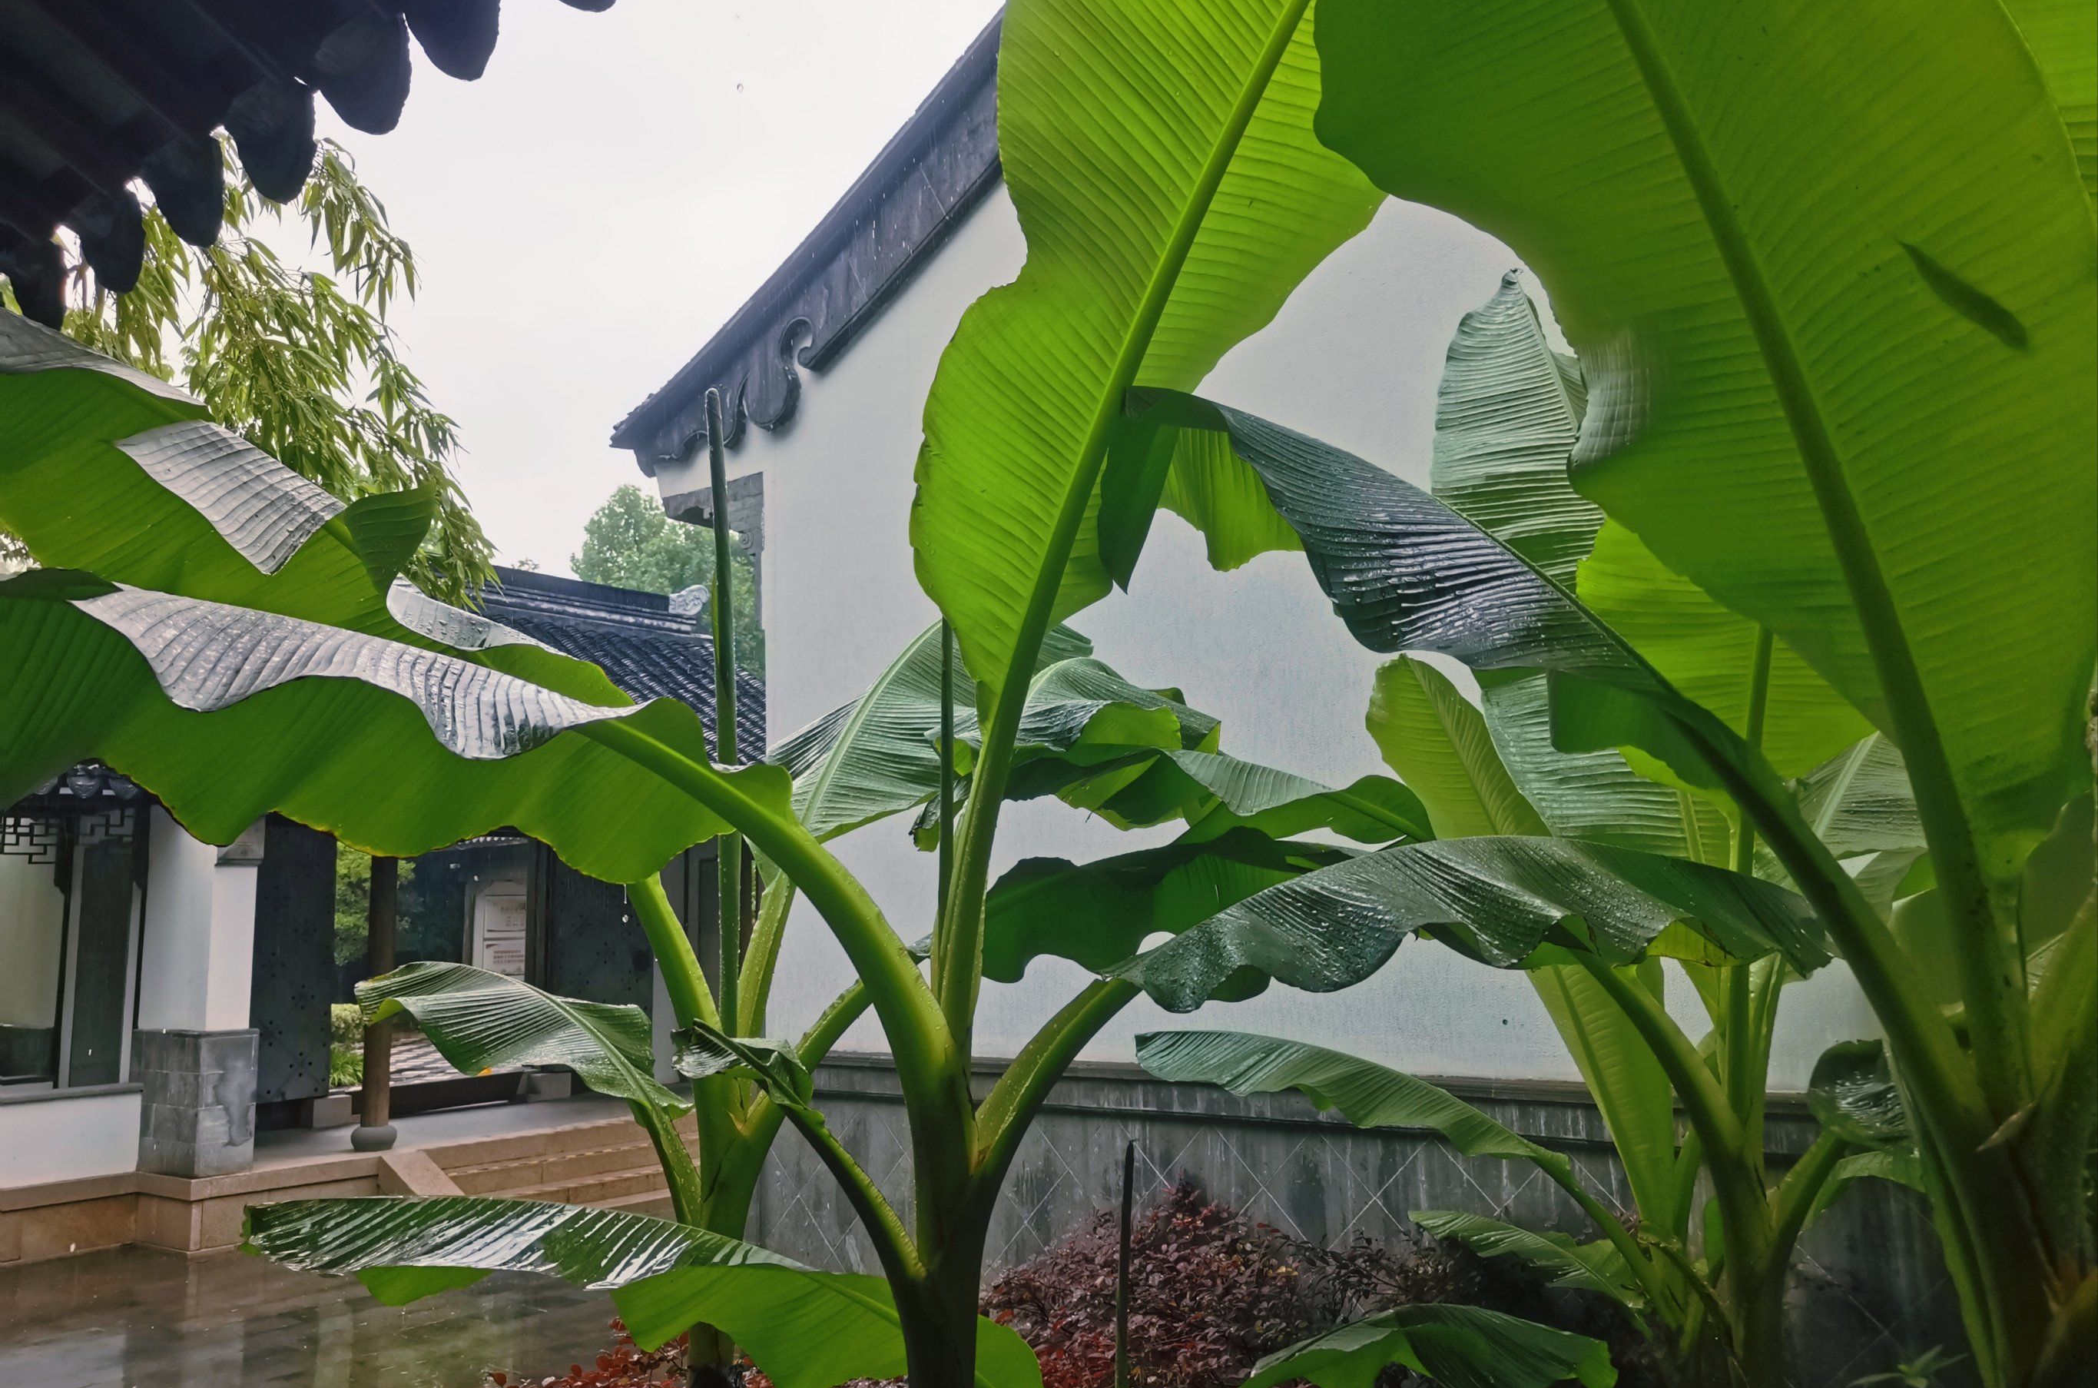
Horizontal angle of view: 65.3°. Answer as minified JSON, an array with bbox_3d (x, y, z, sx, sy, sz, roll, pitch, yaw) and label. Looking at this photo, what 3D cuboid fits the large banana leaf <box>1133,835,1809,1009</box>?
[{"bbox_3d":[0.787,0.420,3.050,1.270,0.300,0.420,-1,-8,-6],"label":"large banana leaf"}]

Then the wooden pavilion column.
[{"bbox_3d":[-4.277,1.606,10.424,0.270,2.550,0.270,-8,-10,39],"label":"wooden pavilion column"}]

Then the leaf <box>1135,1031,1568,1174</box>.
[{"bbox_3d":[0.721,0.975,3.900,1.000,0.320,0.300,-2,-8,5],"label":"leaf"}]

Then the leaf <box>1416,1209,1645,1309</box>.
[{"bbox_3d":[1.135,1.346,3.900,0.500,0.200,0.260,-1,-8,-6],"label":"leaf"}]

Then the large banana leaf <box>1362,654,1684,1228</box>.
[{"bbox_3d":[1.127,0.588,3.900,0.660,1.300,0.360,-2,-8,0],"label":"large banana leaf"}]

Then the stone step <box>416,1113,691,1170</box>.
[{"bbox_3d":[-3.109,2.924,10.778,0.320,0.140,2.300,-8,-10,39],"label":"stone step"}]

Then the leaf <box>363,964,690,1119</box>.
[{"bbox_3d":[-1.417,0.932,4.400,0.830,0.370,0.360,-1,-8,-6],"label":"leaf"}]

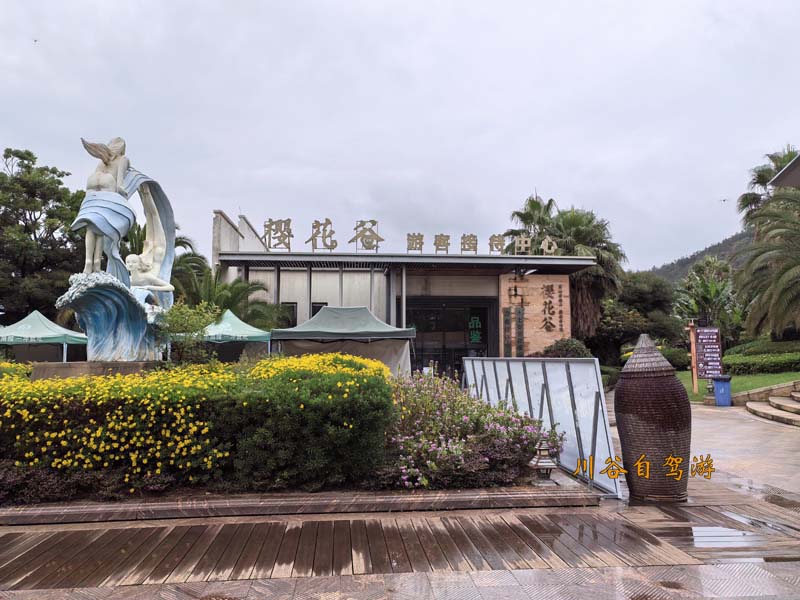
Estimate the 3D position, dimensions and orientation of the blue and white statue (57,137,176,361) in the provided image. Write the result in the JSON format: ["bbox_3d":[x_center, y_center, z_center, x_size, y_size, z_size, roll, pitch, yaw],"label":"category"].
[{"bbox_3d":[-4.805,-0.882,10.692,1.850,3.854,1.400,0,-4,-5],"label":"blue and white statue"}]

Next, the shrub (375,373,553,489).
[{"bbox_3d":[0.740,1.460,7.514,1.950,1.180,2.100,0,-4,-5],"label":"shrub"}]

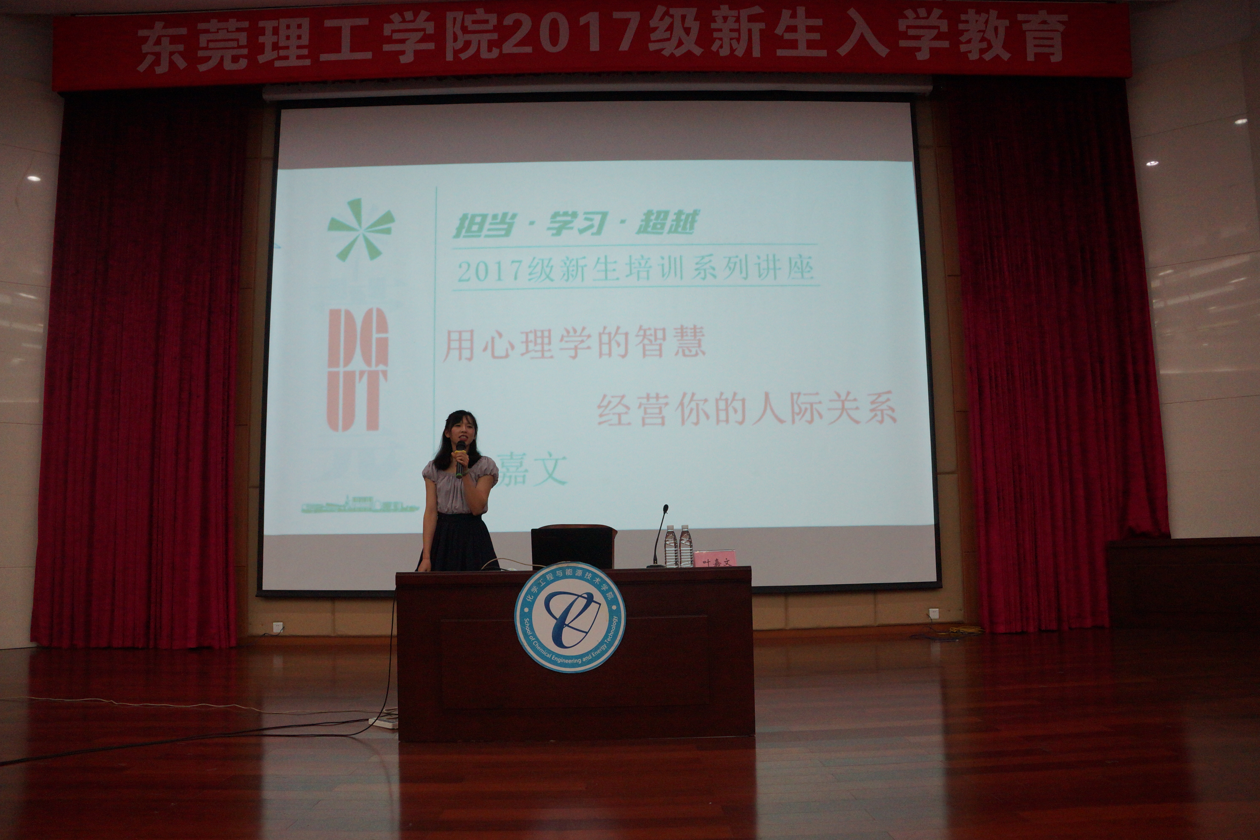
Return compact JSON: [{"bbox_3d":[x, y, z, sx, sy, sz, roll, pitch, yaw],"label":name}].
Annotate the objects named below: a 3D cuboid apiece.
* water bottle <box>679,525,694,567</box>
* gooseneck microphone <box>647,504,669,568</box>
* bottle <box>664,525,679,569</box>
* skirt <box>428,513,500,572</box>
[{"bbox_3d":[0.274,0.623,4.588,0.065,0.222,0.065,-1,-7,0],"label":"water bottle"},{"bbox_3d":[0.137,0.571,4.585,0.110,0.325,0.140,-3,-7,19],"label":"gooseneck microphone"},{"bbox_3d":[0.204,0.623,4.588,0.065,0.222,0.065,-1,-7,0],"label":"bottle"},{"bbox_3d":[-0.936,0.800,5.144,0.560,0.580,0.460,-1,-7,-3],"label":"skirt"}]

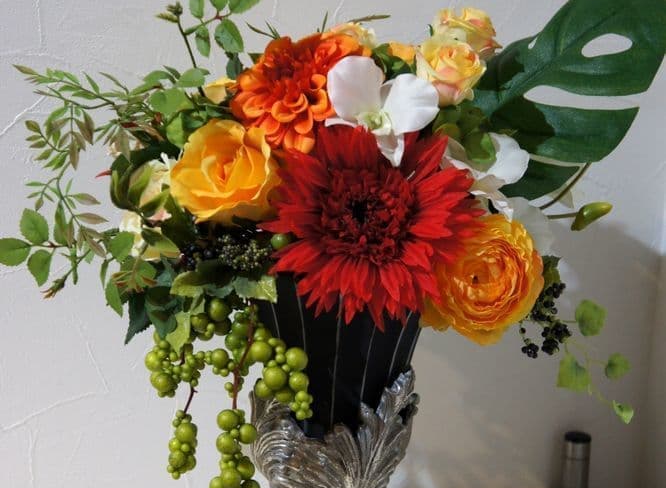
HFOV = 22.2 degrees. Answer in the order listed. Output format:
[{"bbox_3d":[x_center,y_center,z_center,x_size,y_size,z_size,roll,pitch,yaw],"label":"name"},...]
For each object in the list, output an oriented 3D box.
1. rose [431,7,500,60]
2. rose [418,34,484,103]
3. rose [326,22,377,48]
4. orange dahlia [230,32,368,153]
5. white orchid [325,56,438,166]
[{"bbox_3d":[0.080,-0.126,1.020,0.042,0.038,0.037,-3,54,-21],"label":"rose"},{"bbox_3d":[0.070,-0.103,0.993,0.041,0.040,0.040,1,60,-6],"label":"rose"},{"bbox_3d":[0.011,-0.119,1.012,0.041,0.036,0.036,4,53,3],"label":"rose"},{"bbox_3d":[-0.020,-0.085,0.968,0.077,0.068,0.048,8,-28,18],"label":"orange dahlia"},{"bbox_3d":[0.027,-0.073,0.940,0.063,0.061,0.030,3,-6,0],"label":"white orchid"}]

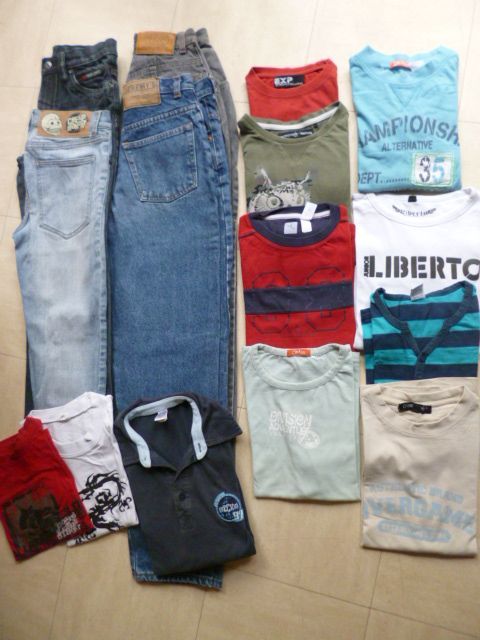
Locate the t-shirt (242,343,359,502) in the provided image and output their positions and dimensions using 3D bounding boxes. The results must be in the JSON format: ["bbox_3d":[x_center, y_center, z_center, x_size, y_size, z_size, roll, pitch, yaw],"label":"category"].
[{"bbox_3d":[0.118,0.186,0.832,0.215,0.030,0.287,-3,85,11],"label":"t-shirt"}]

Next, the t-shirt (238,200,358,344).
[{"bbox_3d":[0.113,-0.071,0.852,0.220,0.030,0.292,-2,85,11],"label":"t-shirt"}]

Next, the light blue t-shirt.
[{"bbox_3d":[0.314,-0.386,0.847,0.196,0.030,0.296,-1,86,11],"label":"light blue t-shirt"}]

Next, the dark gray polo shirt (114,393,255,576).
[{"bbox_3d":[-0.094,0.293,0.827,0.235,0.035,0.320,-16,83,10],"label":"dark gray polo shirt"}]

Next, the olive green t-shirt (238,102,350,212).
[{"bbox_3d":[0.111,-0.278,0.868,0.218,0.030,0.270,-3,85,11],"label":"olive green t-shirt"}]

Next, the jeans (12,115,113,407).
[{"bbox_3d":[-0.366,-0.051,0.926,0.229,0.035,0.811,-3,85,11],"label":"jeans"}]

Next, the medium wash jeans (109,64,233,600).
[{"bbox_3d":[-0.136,-0.002,0.880,0.258,0.040,1.004,-3,85,11],"label":"medium wash jeans"}]

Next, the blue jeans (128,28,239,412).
[{"bbox_3d":[-0.119,-0.122,0.906,0.252,0.040,1.002,-2,85,11],"label":"blue jeans"}]

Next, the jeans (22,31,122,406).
[{"bbox_3d":[-0.368,-0.115,0.954,0.236,0.040,1.002,-1,86,11],"label":"jeans"}]

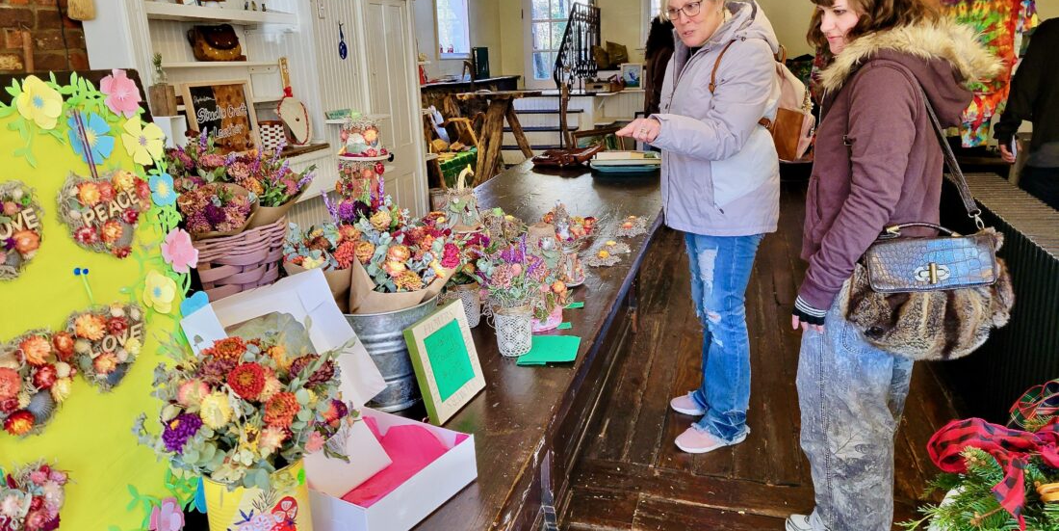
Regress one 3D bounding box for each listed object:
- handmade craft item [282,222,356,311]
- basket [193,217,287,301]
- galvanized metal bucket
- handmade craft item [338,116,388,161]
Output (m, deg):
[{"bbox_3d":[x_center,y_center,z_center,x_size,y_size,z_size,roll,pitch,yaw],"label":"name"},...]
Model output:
[{"bbox_3d":[-0.530,0.030,2.069,0.240,0.310,0.230,-5,15,-10],"label":"handmade craft item"},{"bbox_3d":[-0.959,0.043,2.677,0.300,0.320,0.348,11,20,40],"label":"basket"},{"bbox_3d":[-0.392,0.205,2.091,0.327,0.276,0.327,-5,15,-11],"label":"galvanized metal bucket"},{"bbox_3d":[-0.699,-0.527,3.327,0.205,0.170,0.205,-3,15,-5],"label":"handmade craft item"}]

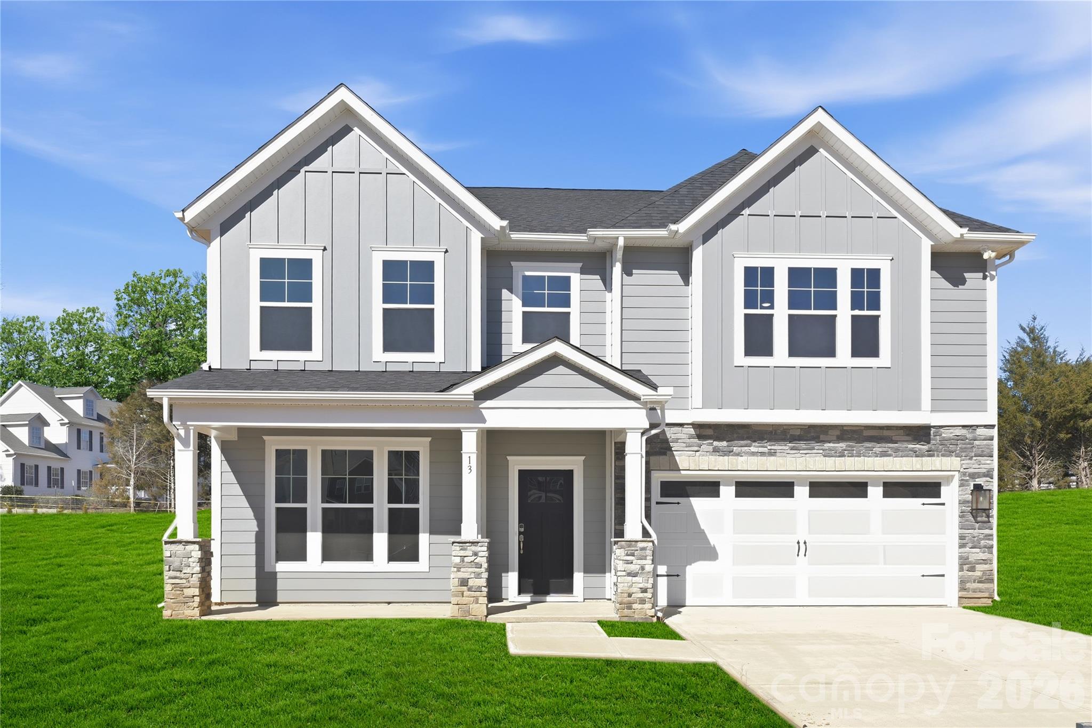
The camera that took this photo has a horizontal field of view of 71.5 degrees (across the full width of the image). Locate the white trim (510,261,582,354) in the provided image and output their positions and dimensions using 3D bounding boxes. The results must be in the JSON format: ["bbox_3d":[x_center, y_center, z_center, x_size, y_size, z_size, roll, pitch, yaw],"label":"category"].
[{"bbox_3d":[0.012,-0.917,12.330,1.161,1.501,0.070,0,0,-3],"label":"white trim"}]

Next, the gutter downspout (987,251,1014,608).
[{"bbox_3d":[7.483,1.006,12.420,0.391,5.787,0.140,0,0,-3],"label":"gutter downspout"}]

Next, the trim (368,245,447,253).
[{"bbox_3d":[-2.097,-1.749,11.544,1.157,0.111,0.070,0,0,-3],"label":"trim"}]

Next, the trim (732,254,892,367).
[{"bbox_3d":[4.219,-0.844,11.991,2.531,1.768,0.100,0,0,-3],"label":"trim"}]

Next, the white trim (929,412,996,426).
[{"bbox_3d":[6.765,0.889,12.273,1.092,0.228,0.050,0,0,-3],"label":"white trim"}]

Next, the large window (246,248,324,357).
[{"bbox_3d":[-3.929,-0.912,11.473,1.135,1.746,0.070,0,0,-3],"label":"large window"}]

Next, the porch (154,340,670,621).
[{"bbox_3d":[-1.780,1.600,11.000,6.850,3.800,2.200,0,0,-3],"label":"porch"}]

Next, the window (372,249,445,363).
[{"bbox_3d":[-2.095,-0.892,11.574,1.099,1.732,0.100,0,0,-3],"label":"window"}]

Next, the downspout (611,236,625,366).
[{"bbox_3d":[1.138,-0.967,11.930,0.195,2.068,0.320,0,0,-3],"label":"downspout"}]

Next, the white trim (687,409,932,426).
[{"bbox_3d":[4.190,0.840,11.970,3.922,0.250,0.070,0,0,-3],"label":"white trim"}]

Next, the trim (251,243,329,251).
[{"bbox_3d":[-3.916,-1.766,11.464,1.161,0.116,0.070,0,0,-3],"label":"trim"}]

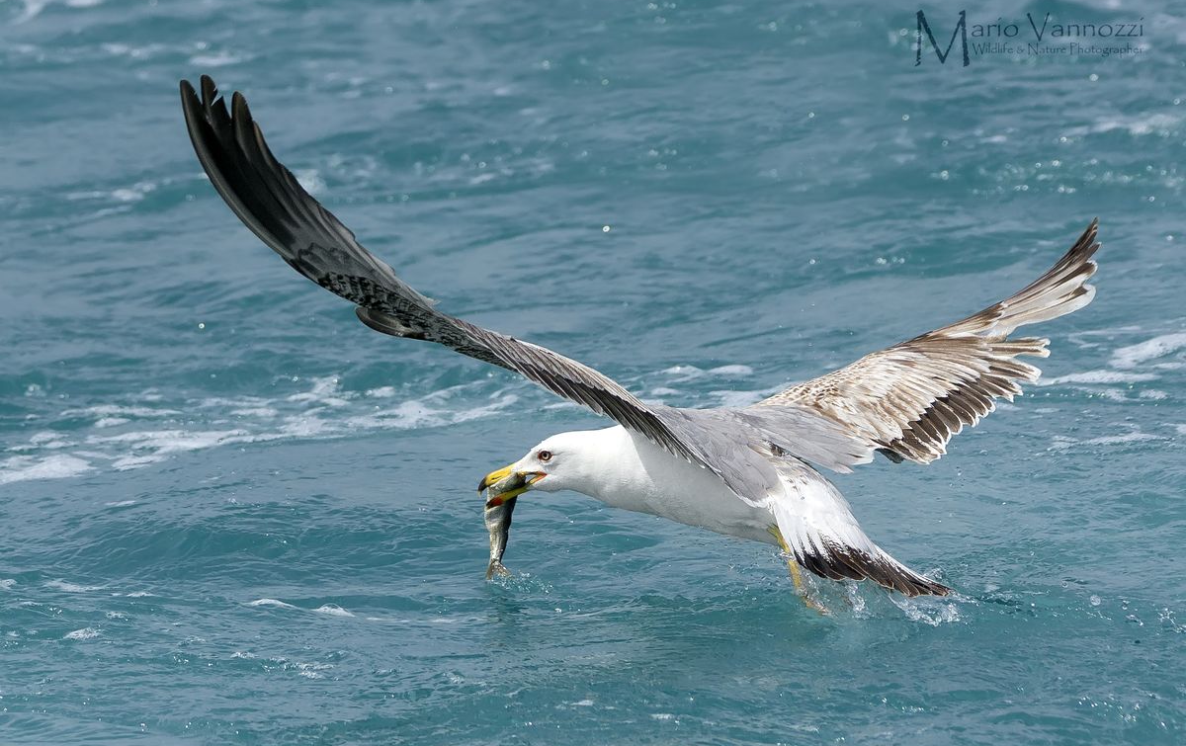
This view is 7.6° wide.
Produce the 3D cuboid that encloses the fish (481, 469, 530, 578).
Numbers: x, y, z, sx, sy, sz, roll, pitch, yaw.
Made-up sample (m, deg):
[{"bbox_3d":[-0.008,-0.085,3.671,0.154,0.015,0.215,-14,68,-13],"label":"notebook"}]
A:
[{"bbox_3d":[-0.097,0.166,9.750,0.047,0.122,0.027,5,10,-6],"label":"fish"}]

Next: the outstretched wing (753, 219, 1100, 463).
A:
[{"bbox_3d":[0.399,-0.021,9.838,0.210,0.130,0.580,26,37,33],"label":"outstretched wing"}]

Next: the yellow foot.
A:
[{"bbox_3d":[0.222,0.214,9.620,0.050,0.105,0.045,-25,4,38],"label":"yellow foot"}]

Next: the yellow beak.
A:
[{"bbox_3d":[-0.089,0.121,9.750,0.078,0.038,0.024,-19,8,13],"label":"yellow beak"}]

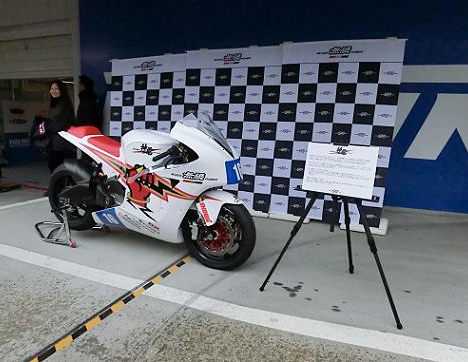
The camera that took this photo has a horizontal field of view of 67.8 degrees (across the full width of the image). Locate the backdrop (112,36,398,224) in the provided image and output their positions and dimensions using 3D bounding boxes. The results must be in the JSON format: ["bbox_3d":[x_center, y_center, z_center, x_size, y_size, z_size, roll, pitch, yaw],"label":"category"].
[{"bbox_3d":[-0.064,-0.642,4.521,3.925,2.049,0.200,7,9,22],"label":"backdrop"}]

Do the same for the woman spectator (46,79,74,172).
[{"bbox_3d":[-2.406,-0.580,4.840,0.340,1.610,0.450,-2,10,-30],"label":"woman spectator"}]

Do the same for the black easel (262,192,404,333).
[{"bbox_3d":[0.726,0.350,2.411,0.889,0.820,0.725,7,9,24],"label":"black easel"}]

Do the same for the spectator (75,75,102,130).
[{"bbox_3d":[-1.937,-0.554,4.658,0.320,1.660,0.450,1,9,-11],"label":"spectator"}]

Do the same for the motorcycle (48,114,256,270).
[{"bbox_3d":[-0.780,0.018,2.887,2.100,1.180,0.640,7,9,24],"label":"motorcycle"}]

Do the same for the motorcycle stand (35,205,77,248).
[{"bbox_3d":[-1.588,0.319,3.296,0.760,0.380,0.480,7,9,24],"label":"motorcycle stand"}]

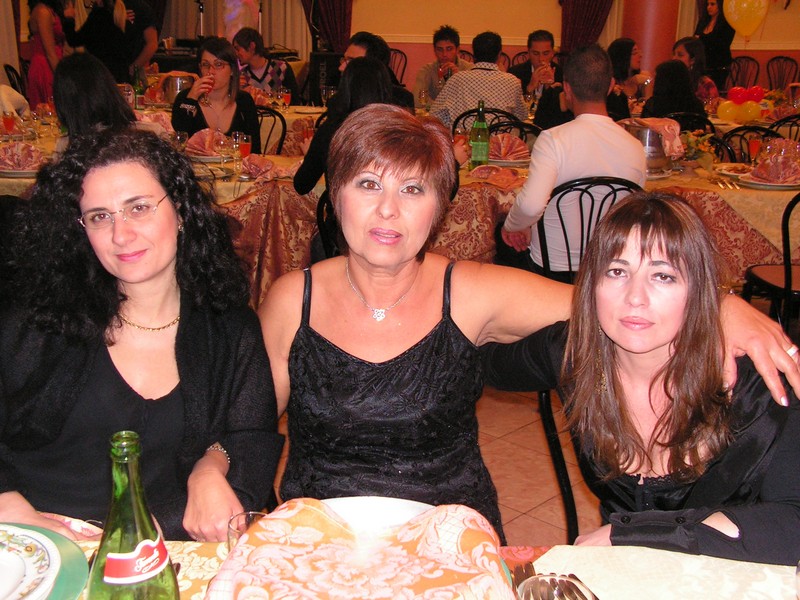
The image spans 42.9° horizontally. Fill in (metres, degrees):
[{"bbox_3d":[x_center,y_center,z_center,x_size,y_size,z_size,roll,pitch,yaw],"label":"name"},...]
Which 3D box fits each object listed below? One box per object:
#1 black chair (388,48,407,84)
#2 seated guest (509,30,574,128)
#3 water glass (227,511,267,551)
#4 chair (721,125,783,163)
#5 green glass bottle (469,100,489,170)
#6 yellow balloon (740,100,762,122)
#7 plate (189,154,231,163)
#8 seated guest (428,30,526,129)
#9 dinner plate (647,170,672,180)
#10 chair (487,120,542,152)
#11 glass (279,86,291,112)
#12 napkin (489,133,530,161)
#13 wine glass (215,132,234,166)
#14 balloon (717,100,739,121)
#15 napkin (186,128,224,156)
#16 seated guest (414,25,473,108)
[{"bbox_3d":[-0.128,-2.702,12.982,0.420,0.900,0.480,2,16,6],"label":"black chair"},{"bbox_3d":[0.848,-0.990,6.300,0.550,1.290,0.750,1,16,0],"label":"seated guest"},{"bbox_3d":[-0.188,0.325,1.288,0.061,0.095,0.061,1,16,0],"label":"water glass"},{"bbox_3d":[1.895,-0.447,5.386,0.420,0.890,0.480,2,16,0],"label":"chair"},{"bbox_3d":[0.358,-0.737,4.550,0.085,0.304,0.085,2,16,0],"label":"green glass bottle"},{"bbox_3d":[2.260,-1.217,6.558,0.140,0.135,0.140,1,16,0],"label":"yellow balloon"},{"bbox_3d":[-0.873,-0.641,4.609,0.250,0.030,0.250,1,16,0],"label":"plate"},{"bbox_3d":[0.507,-1.046,6.558,0.580,1.330,0.780,2,16,0],"label":"seated guest"},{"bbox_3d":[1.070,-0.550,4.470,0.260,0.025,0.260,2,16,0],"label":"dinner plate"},{"bbox_3d":[0.538,-0.387,4.881,0.420,0.900,0.500,2,16,4],"label":"chair"},{"bbox_3d":[-0.745,-1.323,6.649,0.075,0.165,0.075,1,16,0],"label":"glass"},{"bbox_3d":[0.498,-0.694,4.628,0.190,0.115,0.080,1,16,0],"label":"napkin"},{"bbox_3d":[-0.779,-0.665,4.490,0.073,0.140,0.073,2,16,0],"label":"wine glass"},{"bbox_3d":[2.114,-1.217,6.559,0.140,0.135,0.140,1,16,0],"label":"balloon"},{"bbox_3d":[-0.870,-0.708,4.571,0.195,0.122,0.090,2,16,0],"label":"napkin"},{"bbox_3d":[0.300,-1.239,7.095,0.520,1.320,0.720,2,16,6],"label":"seated guest"}]

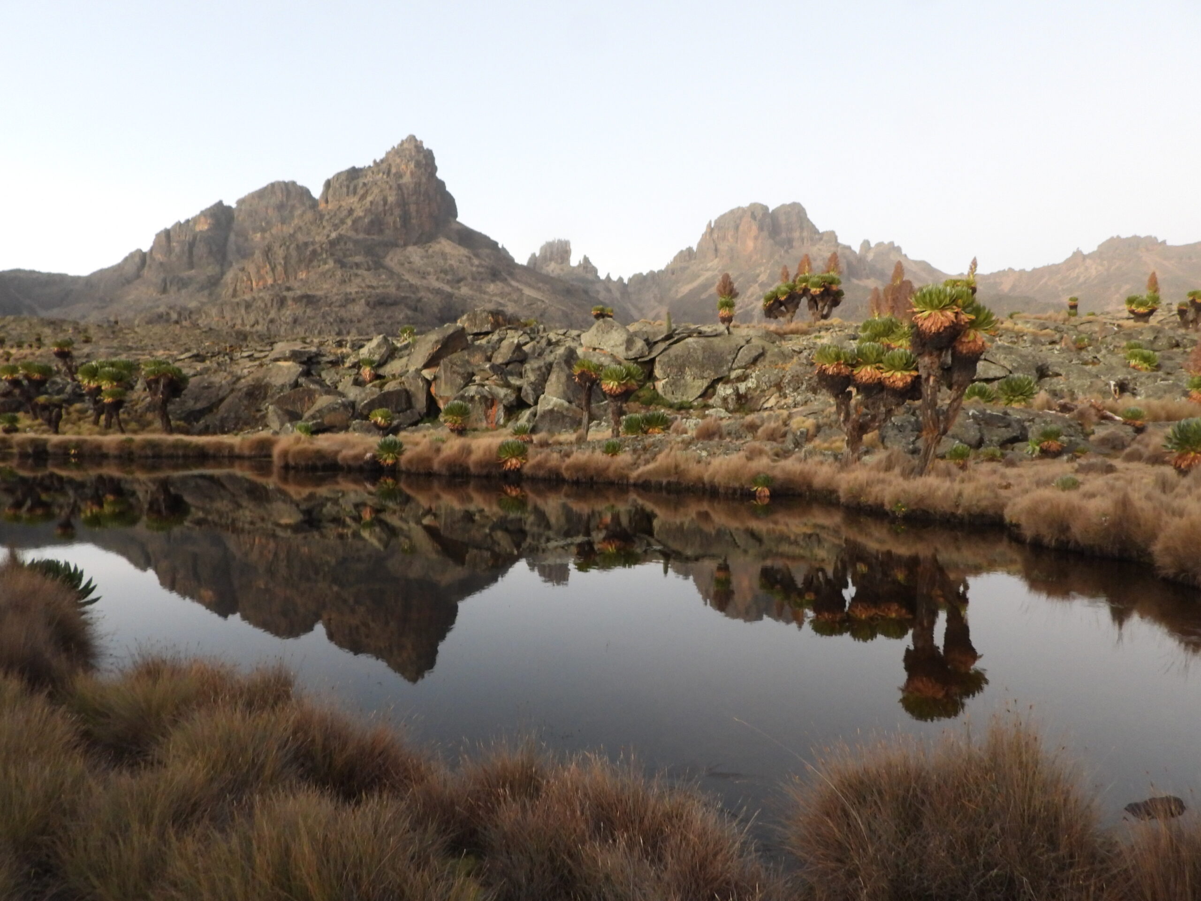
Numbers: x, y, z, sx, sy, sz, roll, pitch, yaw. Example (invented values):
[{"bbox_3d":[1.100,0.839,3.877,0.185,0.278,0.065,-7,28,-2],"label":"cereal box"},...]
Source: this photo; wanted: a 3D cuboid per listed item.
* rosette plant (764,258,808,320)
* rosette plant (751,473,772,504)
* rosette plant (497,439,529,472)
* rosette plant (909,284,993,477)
[{"bbox_3d":[11.299,-9.751,50.904,2.754,4.072,2.352,1,3,12],"label":"rosette plant"},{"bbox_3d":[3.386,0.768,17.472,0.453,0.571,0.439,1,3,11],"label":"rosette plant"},{"bbox_3d":[-2.319,0.124,22.008,0.843,0.868,0.818,0,2,-6],"label":"rosette plant"},{"bbox_3d":[6.744,-1.412,15.960,1.604,3.776,1.428,1,3,23],"label":"rosette plant"}]

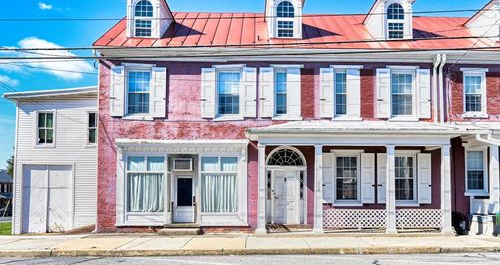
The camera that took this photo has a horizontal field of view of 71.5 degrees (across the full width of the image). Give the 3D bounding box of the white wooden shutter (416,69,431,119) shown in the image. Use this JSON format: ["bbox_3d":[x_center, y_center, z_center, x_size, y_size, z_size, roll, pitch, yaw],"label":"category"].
[{"bbox_3d":[6.899,-1.540,13.809,0.544,1.971,0.050,0,-1,-2],"label":"white wooden shutter"}]

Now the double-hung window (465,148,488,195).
[{"bbox_3d":[9.034,1.544,13.906,0.955,1.889,0.150,0,-1,-2],"label":"double-hung window"}]

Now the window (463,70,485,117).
[{"bbox_3d":[9.001,-1.551,13.970,0.947,1.866,0.150,0,-1,-2],"label":"window"}]

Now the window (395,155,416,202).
[{"bbox_3d":[6.095,1.801,13.816,1.003,1.935,0.150,0,-1,-2],"label":"window"}]

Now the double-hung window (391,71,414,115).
[{"bbox_3d":[6.082,-1.562,13.886,0.976,1.895,0.150,0,-1,-2],"label":"double-hung window"}]

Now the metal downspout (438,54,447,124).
[{"bbox_3d":[7.585,-1.665,13.691,0.130,2.716,0.330,0,-1,-2],"label":"metal downspout"}]

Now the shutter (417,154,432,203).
[{"bbox_3d":[6.914,1.820,13.739,0.562,2.002,0.050,0,-1,-2],"label":"shutter"}]

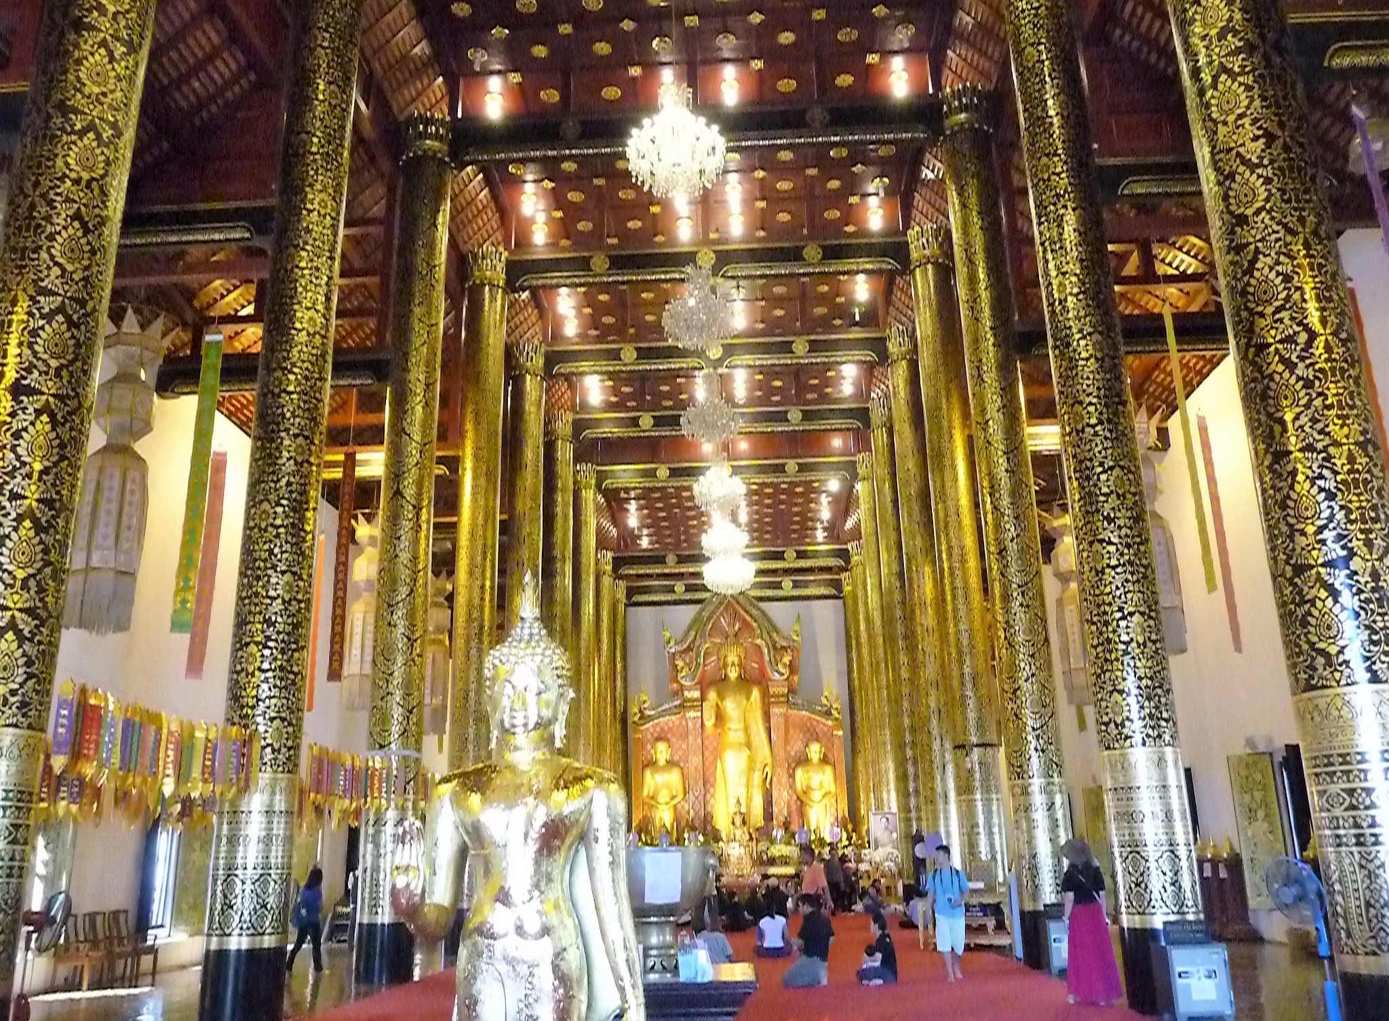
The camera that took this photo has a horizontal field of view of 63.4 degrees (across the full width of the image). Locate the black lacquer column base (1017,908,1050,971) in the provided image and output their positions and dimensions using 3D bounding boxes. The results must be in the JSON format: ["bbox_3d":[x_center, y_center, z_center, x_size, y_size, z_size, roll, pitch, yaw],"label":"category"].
[{"bbox_3d":[5.151,6.082,15.991,0.830,0.790,0.830,-2,-17,3],"label":"black lacquer column base"}]

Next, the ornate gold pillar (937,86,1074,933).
[{"bbox_3d":[4.999,-0.450,18.017,0.860,14.470,0.860,-2,-17,3],"label":"ornate gold pillar"}]

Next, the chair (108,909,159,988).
[{"bbox_3d":[-8.267,6.427,16.516,0.570,1.040,0.530,-2,-17,3],"label":"chair"}]

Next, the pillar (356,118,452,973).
[{"bbox_3d":[-4.750,-0.080,18.600,0.900,14.600,0.900,-2,-17,3],"label":"pillar"}]

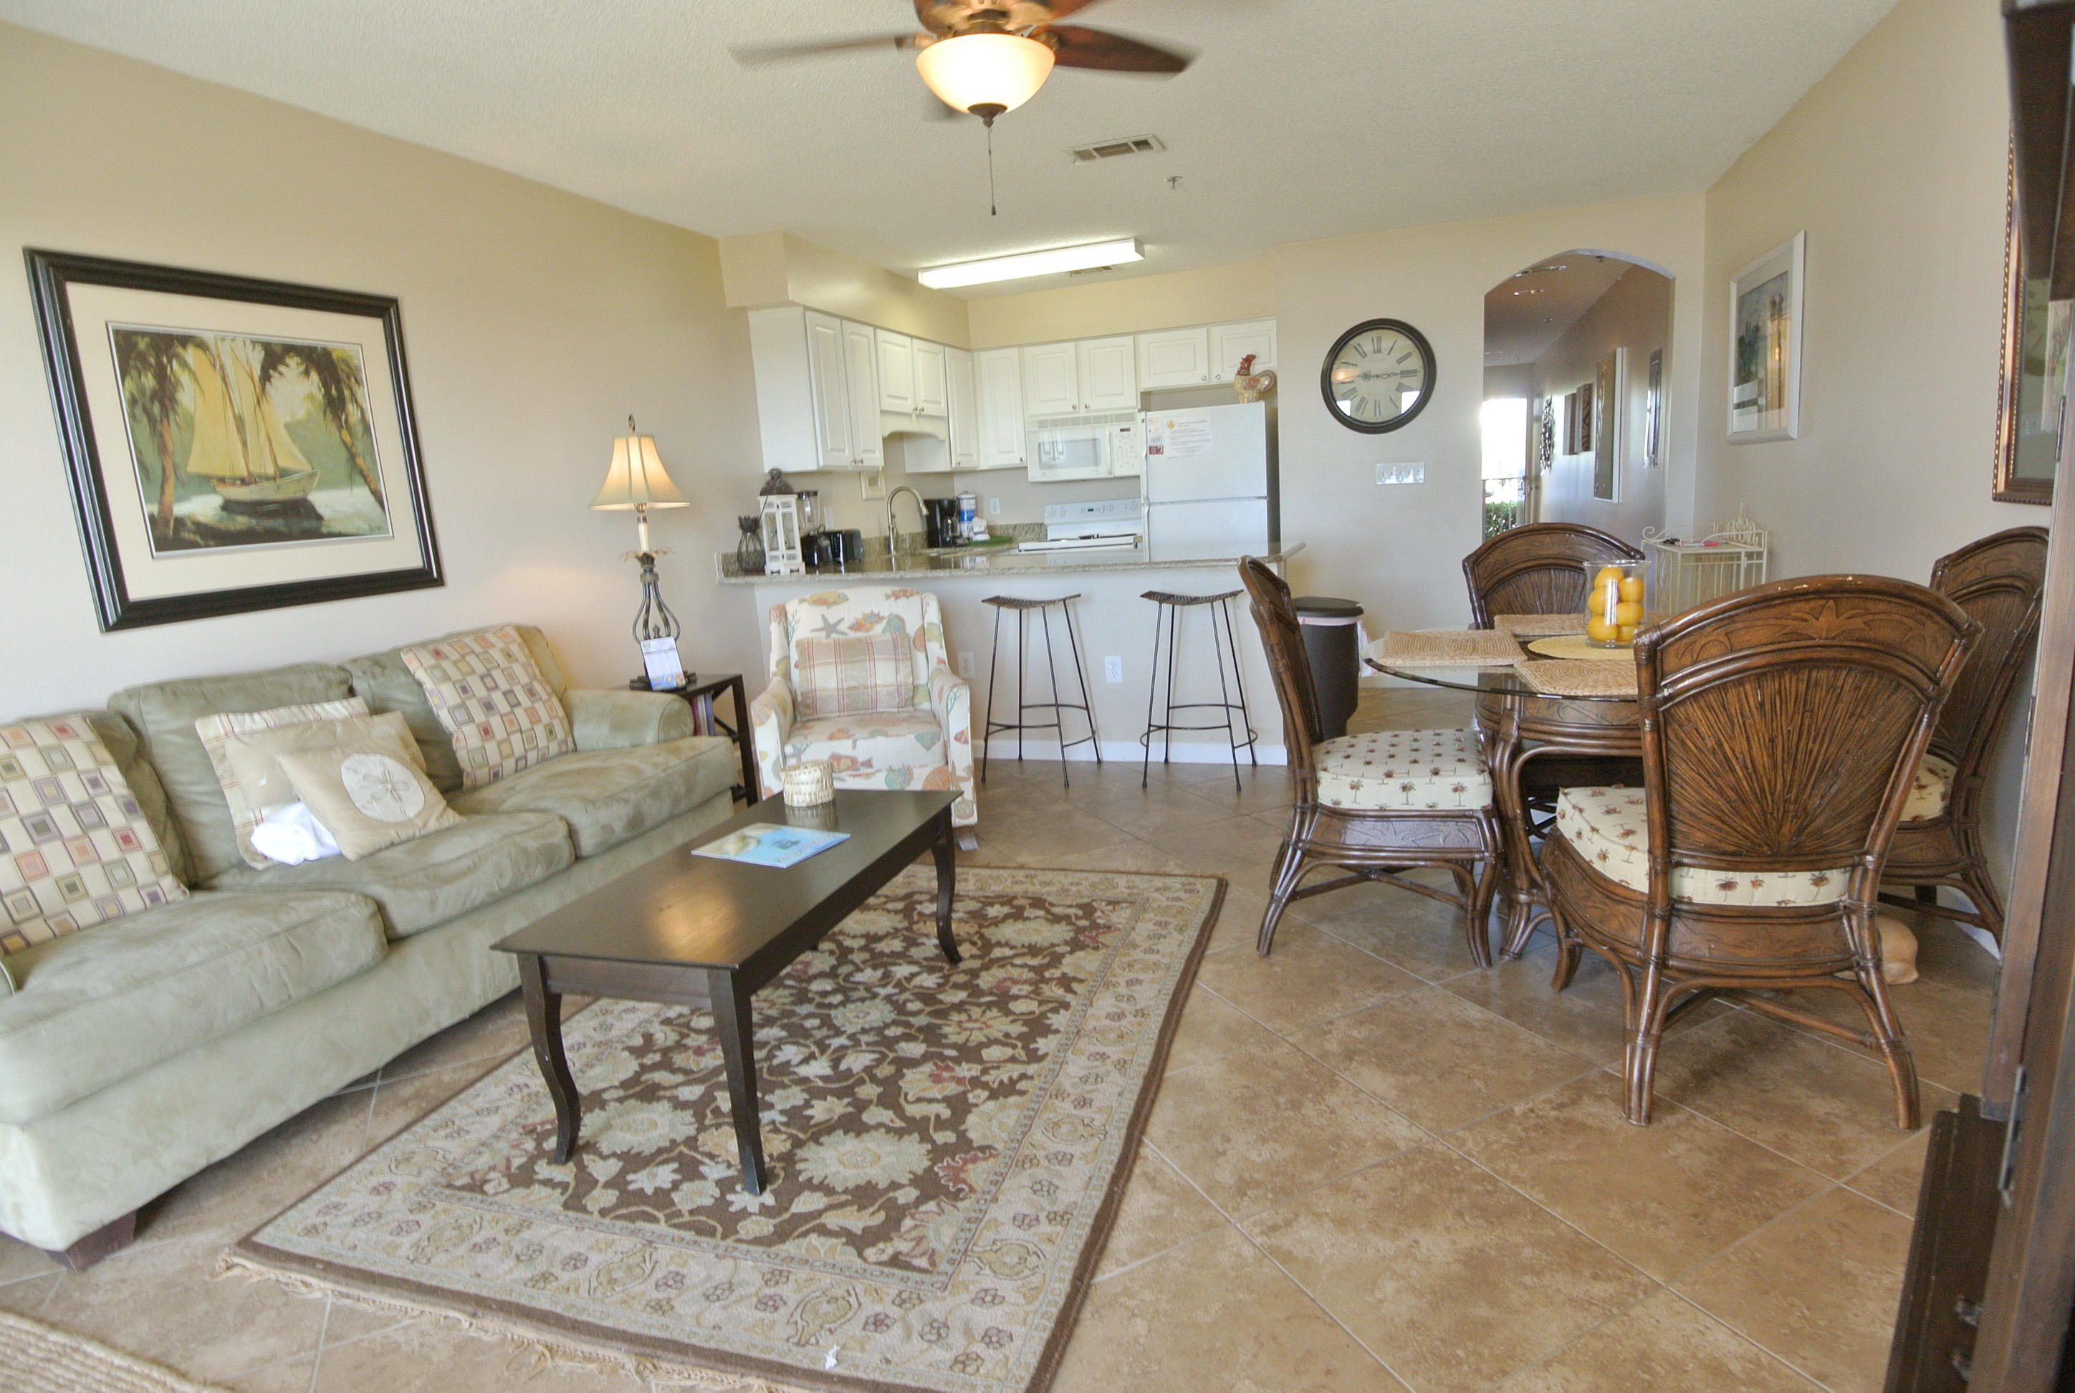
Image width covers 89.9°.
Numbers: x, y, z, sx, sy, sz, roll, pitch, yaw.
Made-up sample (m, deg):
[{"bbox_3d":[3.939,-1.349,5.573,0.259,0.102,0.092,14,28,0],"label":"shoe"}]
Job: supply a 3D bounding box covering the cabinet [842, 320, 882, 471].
[{"bbox_3d":[-1.067,-1.585,5.559,0.325,0.745,0.345,0,12,20],"label":"cabinet"}]

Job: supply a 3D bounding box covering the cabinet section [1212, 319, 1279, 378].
[{"bbox_3d":[1.283,-2.084,6.333,0.375,0.347,0.320,1,12,20],"label":"cabinet section"}]

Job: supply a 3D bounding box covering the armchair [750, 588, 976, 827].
[{"bbox_3d":[-0.623,0.056,3.957,0.750,0.900,0.800,-4,11,-2],"label":"armchair"}]

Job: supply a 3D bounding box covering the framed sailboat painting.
[{"bbox_3d":[-2.257,-0.732,3.042,0.042,0.932,1.010,0,11,20],"label":"framed sailboat painting"}]

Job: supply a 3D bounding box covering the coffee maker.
[{"bbox_3d":[-0.621,-1.164,6.944,0.242,0.315,0.181,4,13,37],"label":"coffee maker"}]

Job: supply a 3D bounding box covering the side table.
[{"bbox_3d":[-1.555,0.241,4.384,0.448,0.569,0.544,0,11,20],"label":"side table"}]

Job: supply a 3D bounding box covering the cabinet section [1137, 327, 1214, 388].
[{"bbox_3d":[0.891,-2.088,6.475,0.459,0.347,0.320,1,12,20],"label":"cabinet section"}]

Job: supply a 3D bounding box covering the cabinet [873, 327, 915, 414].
[{"bbox_3d":[-0.974,-1.873,6.095,0.351,0.454,0.448,0,11,20],"label":"cabinet"}]

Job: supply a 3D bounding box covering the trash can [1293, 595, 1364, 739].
[{"bbox_3d":[1.308,-0.097,4.756,0.363,0.696,0.363,0,11,20],"label":"trash can"}]

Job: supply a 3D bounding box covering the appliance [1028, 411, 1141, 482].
[{"bbox_3d":[0.354,-1.624,6.772,0.757,0.410,0.400,0,12,20],"label":"appliance"}]

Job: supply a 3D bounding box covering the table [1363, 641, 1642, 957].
[{"bbox_3d":[1.495,0.258,2.581,1.295,0.766,1.295,0,11,20],"label":"table"}]

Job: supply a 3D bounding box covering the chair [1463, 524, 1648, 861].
[{"bbox_3d":[1.592,0.015,3.164,0.496,1.016,0.593,1,12,25],"label":"chair"}]

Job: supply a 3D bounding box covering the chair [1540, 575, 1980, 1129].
[{"bbox_3d":[1.367,0.238,2.079,0.484,1.004,0.593,-2,11,12],"label":"chair"}]

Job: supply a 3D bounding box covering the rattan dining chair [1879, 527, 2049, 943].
[{"bbox_3d":[1.959,0.114,2.494,0.610,1.015,0.530,0,12,19],"label":"rattan dining chair"}]

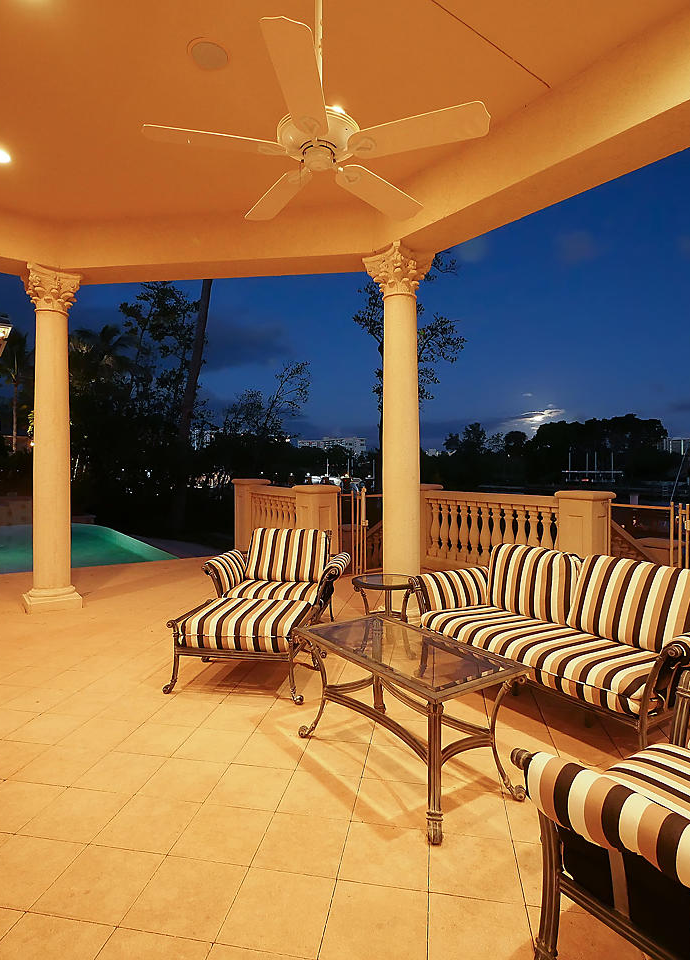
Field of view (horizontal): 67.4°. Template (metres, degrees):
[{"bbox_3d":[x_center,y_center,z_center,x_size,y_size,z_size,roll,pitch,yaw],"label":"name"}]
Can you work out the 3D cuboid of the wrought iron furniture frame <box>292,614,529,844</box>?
[{"bbox_3d":[0.245,1.024,2.342,0.515,0.520,0.980,0,0,-36],"label":"wrought iron furniture frame"}]

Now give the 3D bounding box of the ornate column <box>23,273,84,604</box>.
[{"bbox_3d":[-2.950,-0.397,5.217,0.470,3.320,0.470,0,1,-38],"label":"ornate column"}]

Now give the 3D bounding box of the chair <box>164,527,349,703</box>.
[{"bbox_3d":[-0.520,0.843,3.836,0.940,0.860,1.720,0,0,9],"label":"chair"}]

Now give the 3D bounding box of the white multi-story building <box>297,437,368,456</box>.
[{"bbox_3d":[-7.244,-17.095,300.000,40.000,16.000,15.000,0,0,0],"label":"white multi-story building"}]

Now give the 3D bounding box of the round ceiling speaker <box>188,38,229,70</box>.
[{"bbox_3d":[-0.800,-2.521,3.047,0.245,0.040,0.245,0,0,0],"label":"round ceiling speaker"}]

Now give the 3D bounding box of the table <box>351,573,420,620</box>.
[{"bbox_3d":[0.300,1.010,3.877,0.490,0.525,0.490,0,0,0],"label":"table"}]

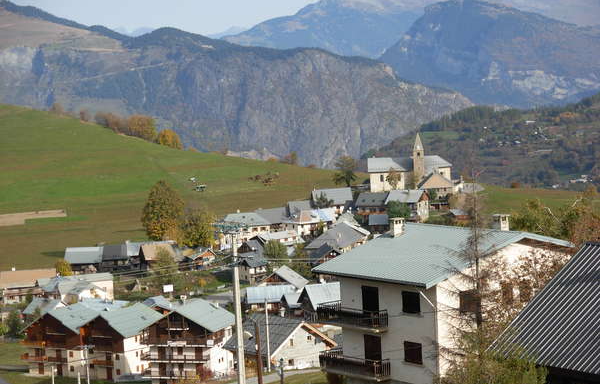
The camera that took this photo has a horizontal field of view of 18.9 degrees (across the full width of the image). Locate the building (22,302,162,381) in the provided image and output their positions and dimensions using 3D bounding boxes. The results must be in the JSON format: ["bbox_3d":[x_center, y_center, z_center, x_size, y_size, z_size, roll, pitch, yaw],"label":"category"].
[{"bbox_3d":[-37.470,26.880,327.000,21.200,11.600,14.500,0,5,27],"label":"building"}]

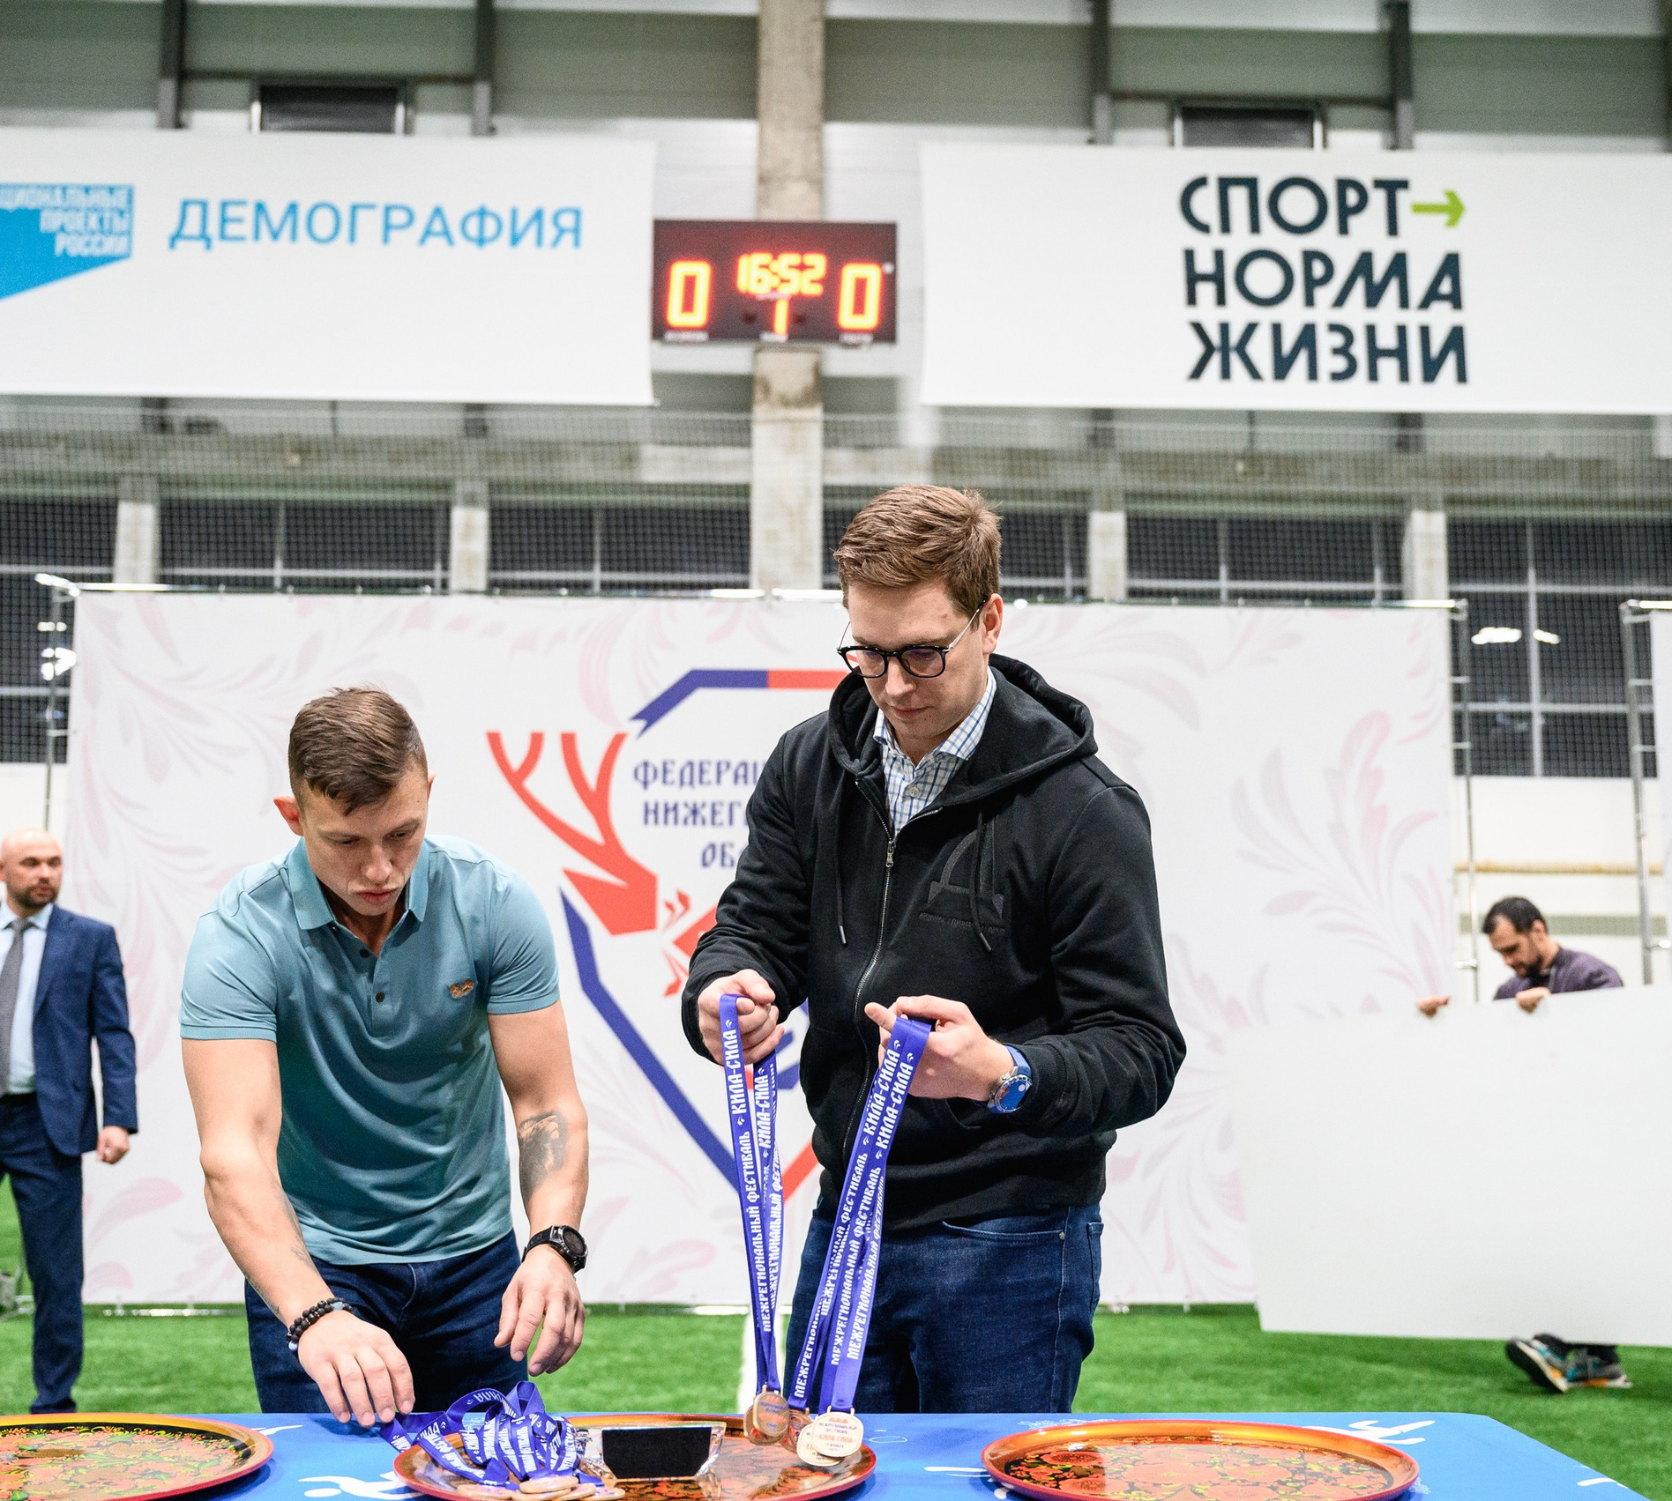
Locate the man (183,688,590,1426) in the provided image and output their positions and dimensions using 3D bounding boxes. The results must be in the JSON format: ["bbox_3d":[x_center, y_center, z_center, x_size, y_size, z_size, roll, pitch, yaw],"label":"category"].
[{"bbox_3d":[-0.513,0.718,2.303,0.530,1.570,0.580,2,-8,-10],"label":"man"}]

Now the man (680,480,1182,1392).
[{"bbox_3d":[0.111,0.592,2.321,0.580,1.830,0.470,-4,-9,26],"label":"man"}]

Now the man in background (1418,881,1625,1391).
[{"bbox_3d":[2.336,1.307,6.766,0.620,1.660,0.550,7,-11,-42],"label":"man in background"}]

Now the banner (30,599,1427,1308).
[{"bbox_3d":[-0.313,0.830,8.588,5.950,3.000,0.080,1,-8,-2],"label":"banner"}]

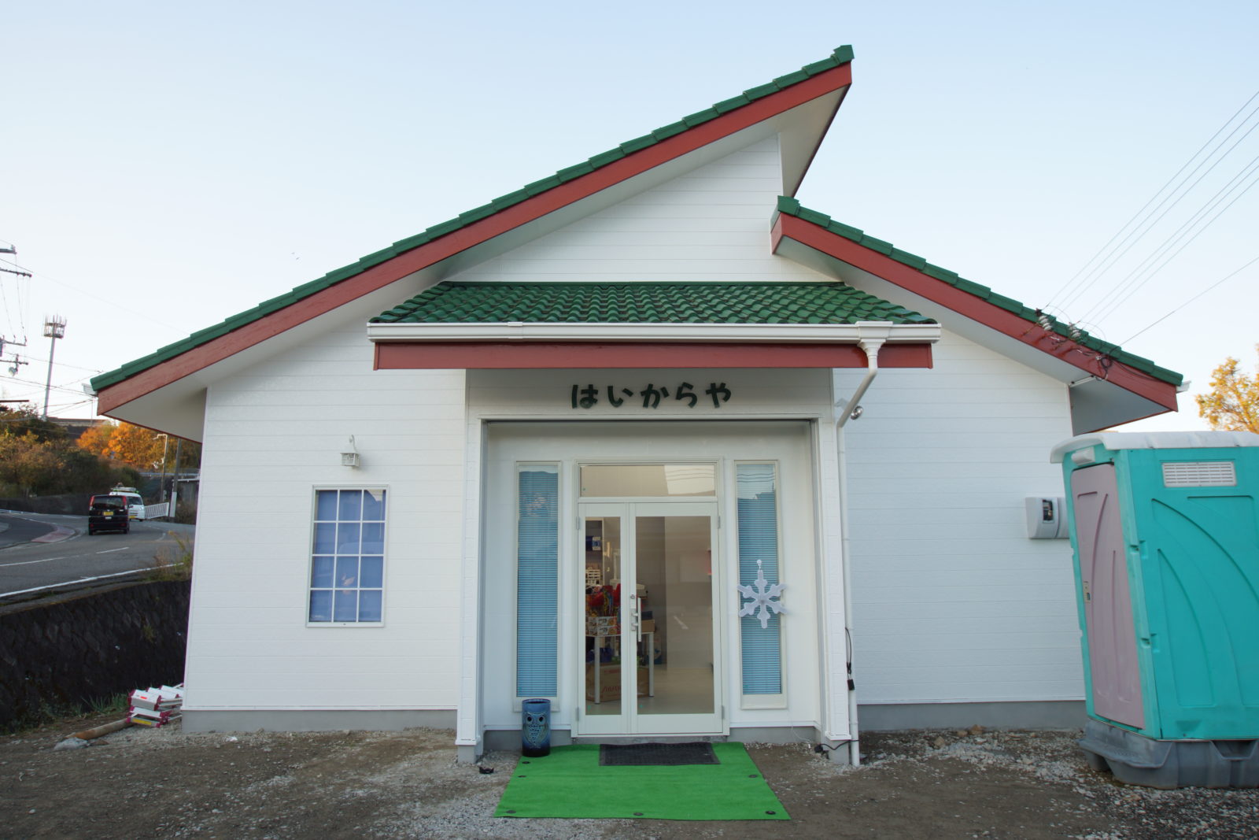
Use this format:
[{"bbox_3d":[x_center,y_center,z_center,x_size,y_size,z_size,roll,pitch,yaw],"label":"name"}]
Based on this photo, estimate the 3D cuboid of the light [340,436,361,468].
[{"bbox_3d":[-2.670,0.309,7.461,0.153,0.299,0.240,0,-8,-1],"label":"light"}]

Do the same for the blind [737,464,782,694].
[{"bbox_3d":[1.124,1.355,6.676,0.334,1.952,0.040,0,-8,-1],"label":"blind"}]

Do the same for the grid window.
[{"bbox_3d":[-2.722,1.317,7.483,0.719,1.307,0.080,0,-8,-1],"label":"grid window"}]

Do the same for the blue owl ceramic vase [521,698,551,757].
[{"bbox_3d":[-0.738,2.453,6.132,0.226,0.392,0.226,0,-9,-2],"label":"blue owl ceramic vase"}]

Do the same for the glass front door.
[{"bbox_3d":[0.168,1.665,6.550,1.201,1.912,0.070,0,-8,-1],"label":"glass front door"}]

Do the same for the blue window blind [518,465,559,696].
[{"bbox_3d":[-0.787,1.367,6.641,0.343,1.954,0.040,0,-8,-1],"label":"blue window blind"}]

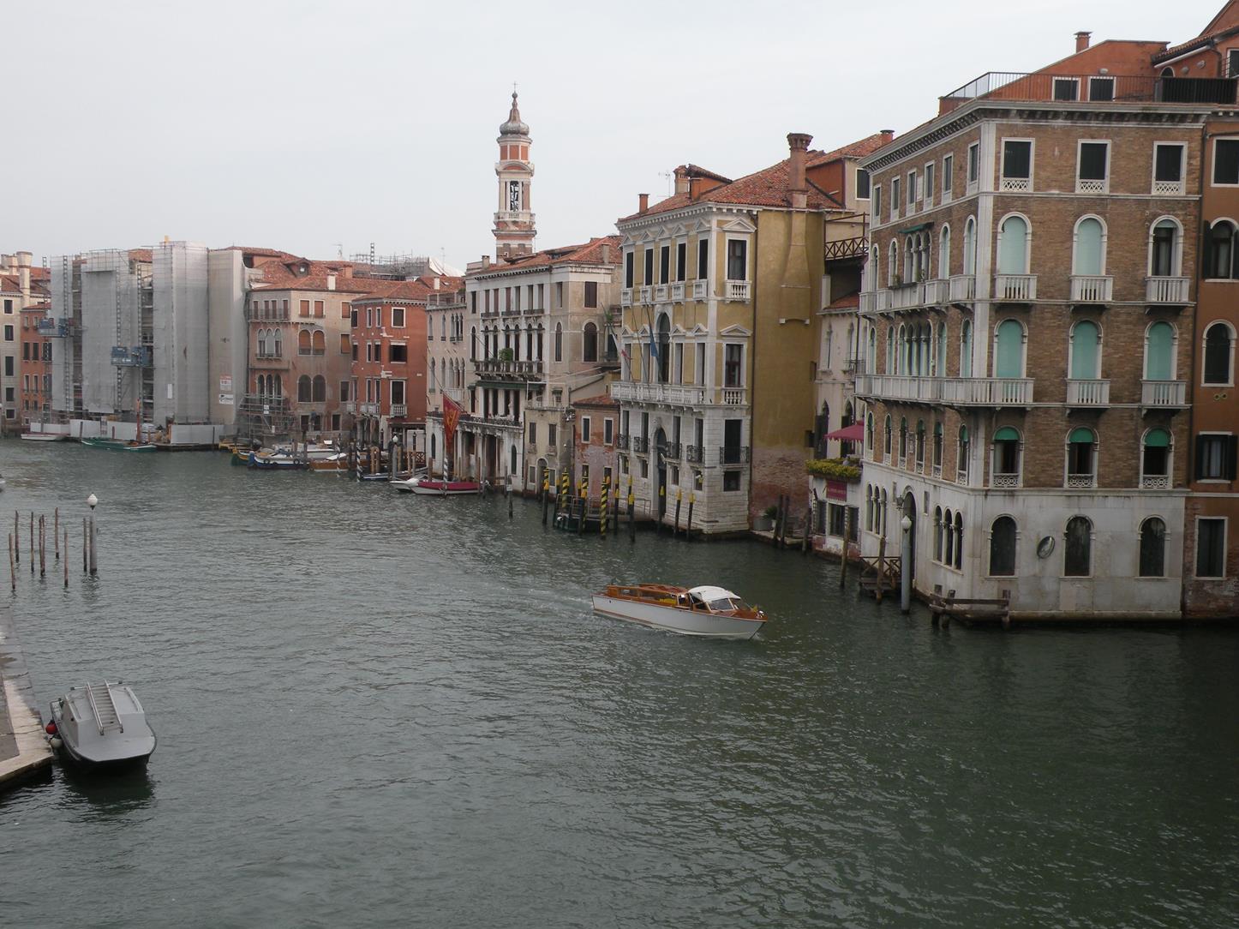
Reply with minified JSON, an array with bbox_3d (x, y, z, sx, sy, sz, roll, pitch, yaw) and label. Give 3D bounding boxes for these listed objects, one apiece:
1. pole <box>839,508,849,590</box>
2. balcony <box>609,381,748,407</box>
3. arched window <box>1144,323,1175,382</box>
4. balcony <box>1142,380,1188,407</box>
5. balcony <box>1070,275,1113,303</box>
[{"bbox_3d":[10.299,3.806,68.492,0.240,3.709,0.240,3,4,0],"label":"pole"},{"bbox_3d":[3.556,-4.309,91.846,3.116,1.190,15.244,-1,4,-21],"label":"balcony"},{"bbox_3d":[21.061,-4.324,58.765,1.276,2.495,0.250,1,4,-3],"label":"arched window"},{"bbox_3d":[21.894,-2.859,60.394,1.598,1.133,0.550,1,4,-6],"label":"balcony"},{"bbox_3d":[19.449,-7.203,61.961,1.565,1.144,0.600,1,4,-4],"label":"balcony"}]

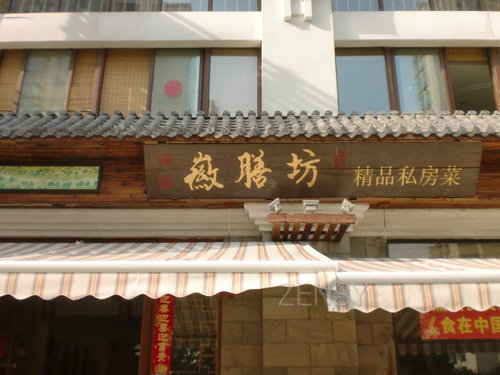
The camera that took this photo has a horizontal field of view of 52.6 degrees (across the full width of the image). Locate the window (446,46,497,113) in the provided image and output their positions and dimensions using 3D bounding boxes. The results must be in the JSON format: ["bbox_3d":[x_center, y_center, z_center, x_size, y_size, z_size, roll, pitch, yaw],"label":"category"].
[{"bbox_3d":[3.533,-1.663,8.014,0.734,1.270,0.100,0,-18,1],"label":"window"}]

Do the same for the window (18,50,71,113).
[{"bbox_3d":[-3.298,-1.674,8.127,0.780,1.270,0.100,0,-18,1],"label":"window"}]

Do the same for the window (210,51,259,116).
[{"bbox_3d":[-0.250,-1.676,8.079,0.786,1.270,0.100,0,-18,1],"label":"window"}]

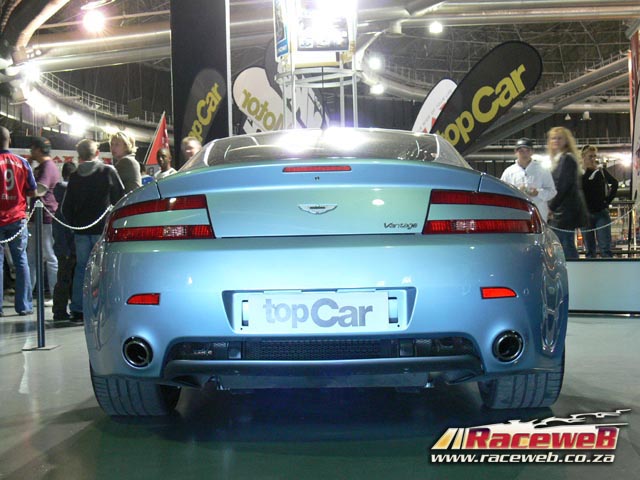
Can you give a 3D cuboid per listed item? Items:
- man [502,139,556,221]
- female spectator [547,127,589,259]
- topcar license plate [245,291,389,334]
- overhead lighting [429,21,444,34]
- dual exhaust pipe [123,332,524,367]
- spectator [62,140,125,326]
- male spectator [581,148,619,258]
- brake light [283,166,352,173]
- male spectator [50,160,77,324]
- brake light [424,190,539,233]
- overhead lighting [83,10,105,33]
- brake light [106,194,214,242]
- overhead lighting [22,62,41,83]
[{"bbox_3d":[2.155,-0.175,8.600,0.560,1.760,0.380,-1,0,12],"label":"man"},{"bbox_3d":[2.335,-0.174,7.850,0.320,1.740,0.420,-1,0,-30],"label":"female spectator"},{"bbox_3d":[-0.006,0.231,2.630,0.450,0.125,0.018,-1,0,3],"label":"topcar license plate"},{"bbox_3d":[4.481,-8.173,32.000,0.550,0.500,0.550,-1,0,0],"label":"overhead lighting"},{"bbox_3d":[0.012,0.366,2.780,1.310,0.110,0.180,-1,0,3],"label":"dual exhaust pipe"},{"bbox_3d":[-2.205,-0.101,8.100,0.560,1.780,0.380,-1,0,-20],"label":"spectator"},{"bbox_3d":[3.292,-0.247,9.800,0.580,1.740,0.380,-2,0,-41],"label":"male spectator"},{"bbox_3d":[-0.008,-0.225,2.660,0.222,0.021,0.030,-1,0,2],"label":"brake light"},{"bbox_3d":[-2.276,0.014,7.500,0.430,1.430,0.290,-1,0,-6],"label":"male spectator"},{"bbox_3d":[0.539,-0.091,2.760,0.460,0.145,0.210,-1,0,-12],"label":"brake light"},{"bbox_3d":[-8.131,-7.879,30.000,0.750,0.750,0.650,-1,0,-14],"label":"overhead lighting"},{"bbox_3d":[-0.525,-0.070,2.690,0.400,0.145,0.240,-1,0,2],"label":"brake light"},{"bbox_3d":[-12.483,-7.248,36.000,0.750,0.800,0.650,-1,0,-19],"label":"overhead lighting"}]

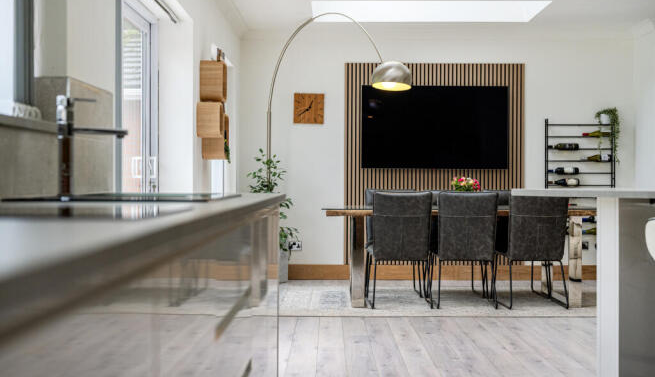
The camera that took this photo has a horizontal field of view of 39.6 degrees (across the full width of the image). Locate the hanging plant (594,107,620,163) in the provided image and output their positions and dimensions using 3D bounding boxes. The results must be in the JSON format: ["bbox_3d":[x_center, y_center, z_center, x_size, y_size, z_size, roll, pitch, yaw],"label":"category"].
[{"bbox_3d":[2.778,-0.525,9.000,0.255,0.560,0.190,0,0,0],"label":"hanging plant"}]

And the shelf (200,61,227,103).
[{"bbox_3d":[-0.797,-0.737,6.410,0.160,0.290,0.290,0,0,0],"label":"shelf"}]

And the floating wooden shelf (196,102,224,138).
[{"bbox_3d":[-0.797,-0.459,6.220,0.160,0.240,0.240,0,0,0],"label":"floating wooden shelf"}]

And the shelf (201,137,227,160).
[{"bbox_3d":[-0.797,-0.365,6.530,0.155,0.300,0.300,0,0,0],"label":"shelf"}]

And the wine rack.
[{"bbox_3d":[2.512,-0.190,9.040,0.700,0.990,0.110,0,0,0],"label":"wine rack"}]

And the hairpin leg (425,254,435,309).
[{"bbox_3d":[0.810,0.735,7.280,0.045,0.390,0.550,0,0,0],"label":"hairpin leg"}]

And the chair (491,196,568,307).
[{"bbox_3d":[1.636,0.479,7.300,0.470,0.900,0.610,0,0,0],"label":"chair"}]

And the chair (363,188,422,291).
[{"bbox_3d":[0.557,0.469,7.930,0.470,0.905,0.610,0,0,0],"label":"chair"}]

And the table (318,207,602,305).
[{"bbox_3d":[1.090,0.544,7.630,2.240,0.765,1.120,0,0,0],"label":"table"}]

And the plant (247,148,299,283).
[{"bbox_3d":[-0.540,0.262,8.880,0.510,1.310,0.450,0,0,0],"label":"plant"}]

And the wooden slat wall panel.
[{"bbox_3d":[1.073,-0.244,9.100,1.800,2.020,0.030,0,0,0],"label":"wooden slat wall panel"}]

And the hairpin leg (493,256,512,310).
[{"bbox_3d":[1.420,0.735,7.300,0.045,0.390,0.570,0,0,0],"label":"hairpin leg"}]

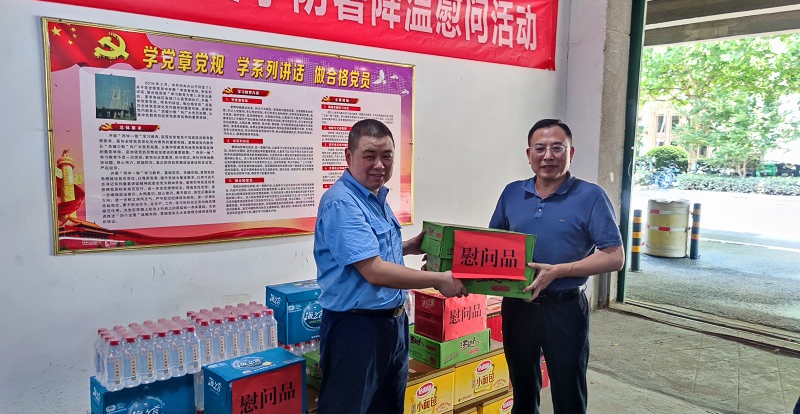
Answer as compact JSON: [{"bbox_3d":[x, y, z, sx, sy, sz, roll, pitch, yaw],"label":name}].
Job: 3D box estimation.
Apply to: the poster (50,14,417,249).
[{"bbox_3d":[-0.858,-0.412,3.583,2.395,1.219,0.030,-3,6,-36],"label":"poster"}]

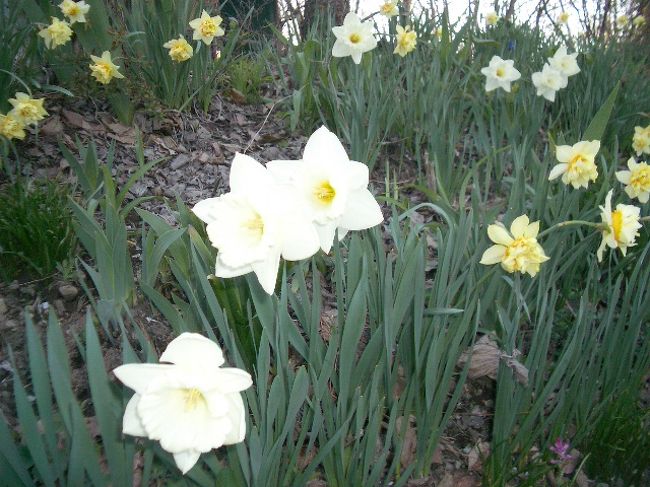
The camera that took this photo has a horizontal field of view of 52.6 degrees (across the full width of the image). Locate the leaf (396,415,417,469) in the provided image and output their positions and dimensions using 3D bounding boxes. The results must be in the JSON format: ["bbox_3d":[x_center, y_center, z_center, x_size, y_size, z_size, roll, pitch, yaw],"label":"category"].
[{"bbox_3d":[0.107,0.261,0.865,0.030,0.020,0.080,4,33,6],"label":"leaf"}]

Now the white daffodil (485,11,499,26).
[{"bbox_3d":[0.912,-1.233,3.600,0.078,0.085,0.050,5,29,13],"label":"white daffodil"}]

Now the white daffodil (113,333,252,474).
[{"bbox_3d":[-0.106,0.119,0.490,0.103,0.103,0.060,-2,9,-6],"label":"white daffodil"}]

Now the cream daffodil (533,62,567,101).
[{"bbox_3d":[0.530,-0.380,1.550,0.090,0.092,0.050,11,29,28],"label":"cream daffodil"}]

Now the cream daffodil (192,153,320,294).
[{"bbox_3d":[-0.054,-0.015,0.510,0.102,0.107,0.060,6,15,16],"label":"cream daffodil"}]

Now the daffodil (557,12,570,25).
[{"bbox_3d":[1.162,-1.096,3.200,0.066,0.062,0.045,-2,7,-5],"label":"daffodil"}]

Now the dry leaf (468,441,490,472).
[{"bbox_3d":[0.197,0.274,0.845,0.030,0.020,0.040,-4,33,-6],"label":"dry leaf"}]

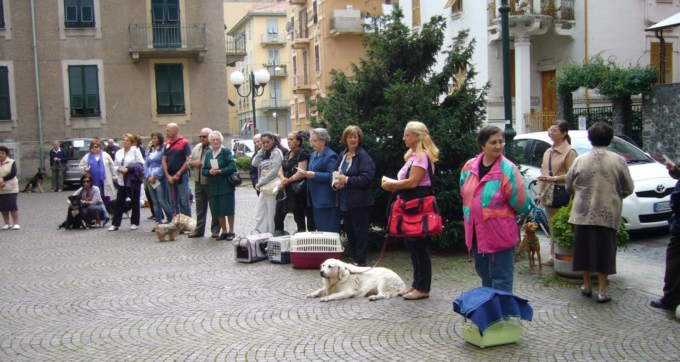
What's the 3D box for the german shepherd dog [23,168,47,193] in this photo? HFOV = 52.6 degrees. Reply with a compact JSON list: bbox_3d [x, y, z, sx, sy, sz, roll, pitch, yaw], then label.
[{"bbox_3d":[-9.439,-0.035,21.186,0.720,0.740,0.300,-1,5,17],"label":"german shepherd dog"}]

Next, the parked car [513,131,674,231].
[{"bbox_3d":[3.504,-0.051,10.724,1.700,1.530,3.750,-4,5,-22],"label":"parked car"}]

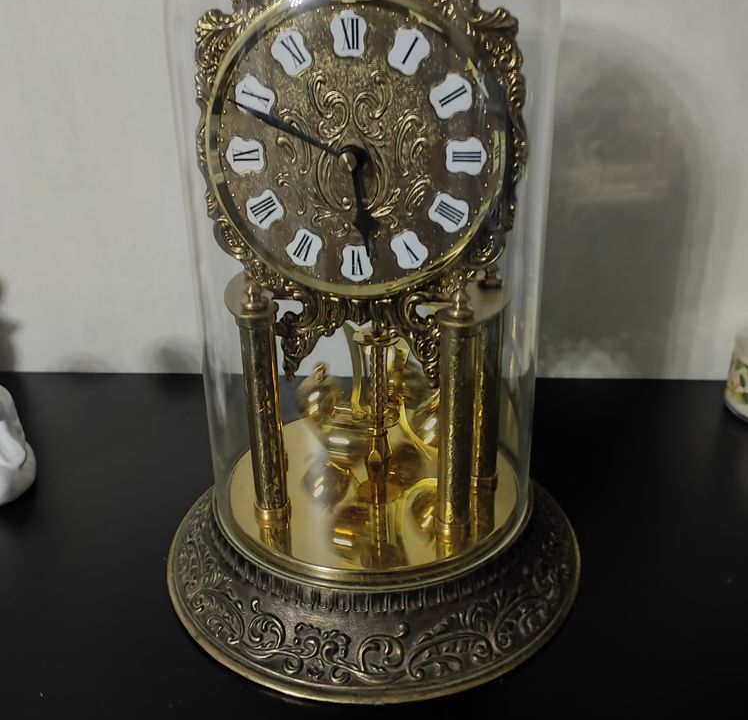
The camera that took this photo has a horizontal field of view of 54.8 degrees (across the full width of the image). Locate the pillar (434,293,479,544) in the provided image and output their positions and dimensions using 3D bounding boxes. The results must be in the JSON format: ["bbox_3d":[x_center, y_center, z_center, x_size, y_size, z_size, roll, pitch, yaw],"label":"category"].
[{"bbox_3d":[0.032,0.022,0.277,0.017,0.104,0.017,3,25,9],"label":"pillar"}]

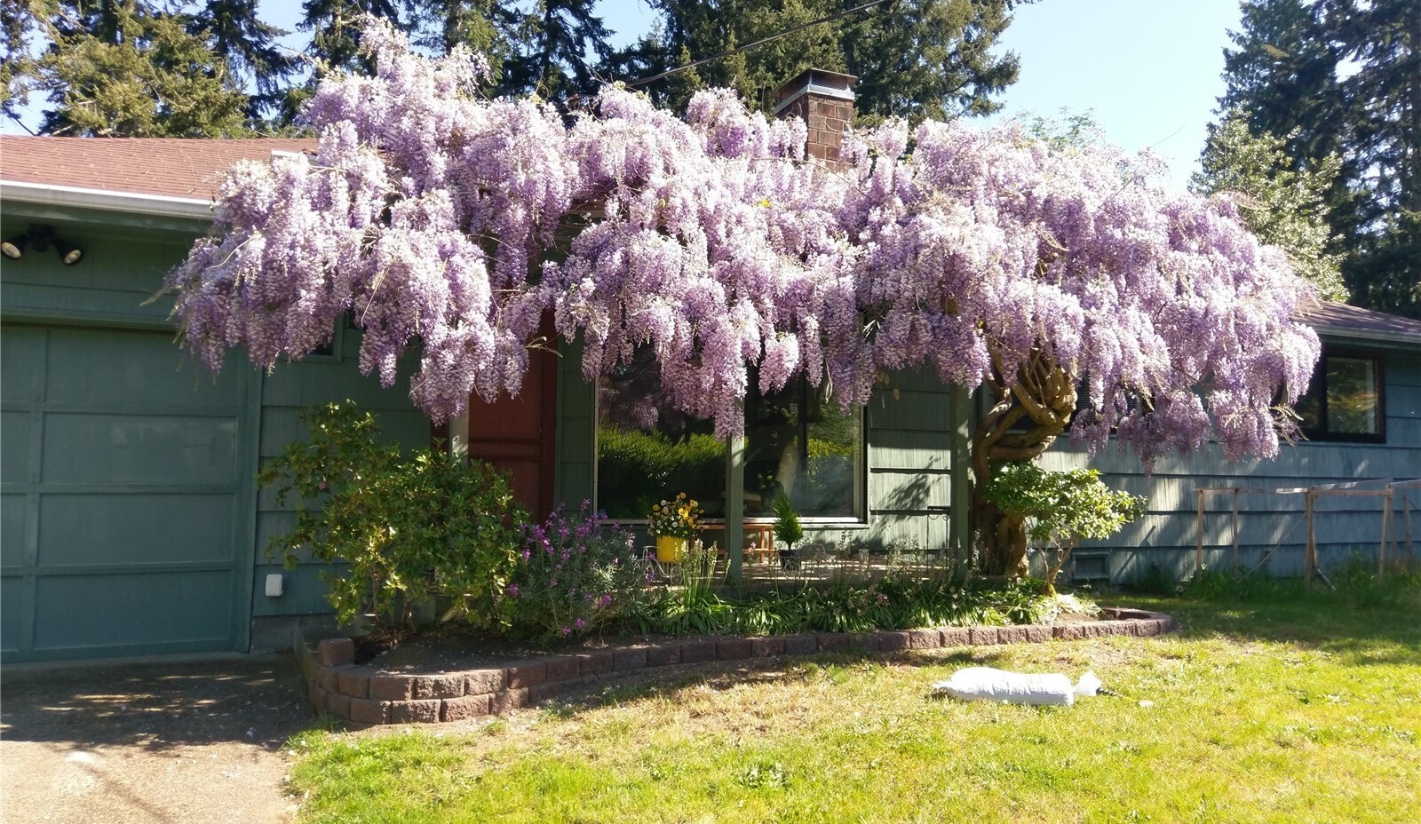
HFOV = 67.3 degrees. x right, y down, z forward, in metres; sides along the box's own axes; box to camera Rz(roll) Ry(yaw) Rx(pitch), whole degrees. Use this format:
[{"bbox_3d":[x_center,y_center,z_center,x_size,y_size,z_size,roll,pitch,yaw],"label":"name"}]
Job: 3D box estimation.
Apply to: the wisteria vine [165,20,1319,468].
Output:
[{"bbox_3d":[0.835,-0.896,7.168,7.800,2.450,2.200,2,-4,-24],"label":"wisteria vine"}]

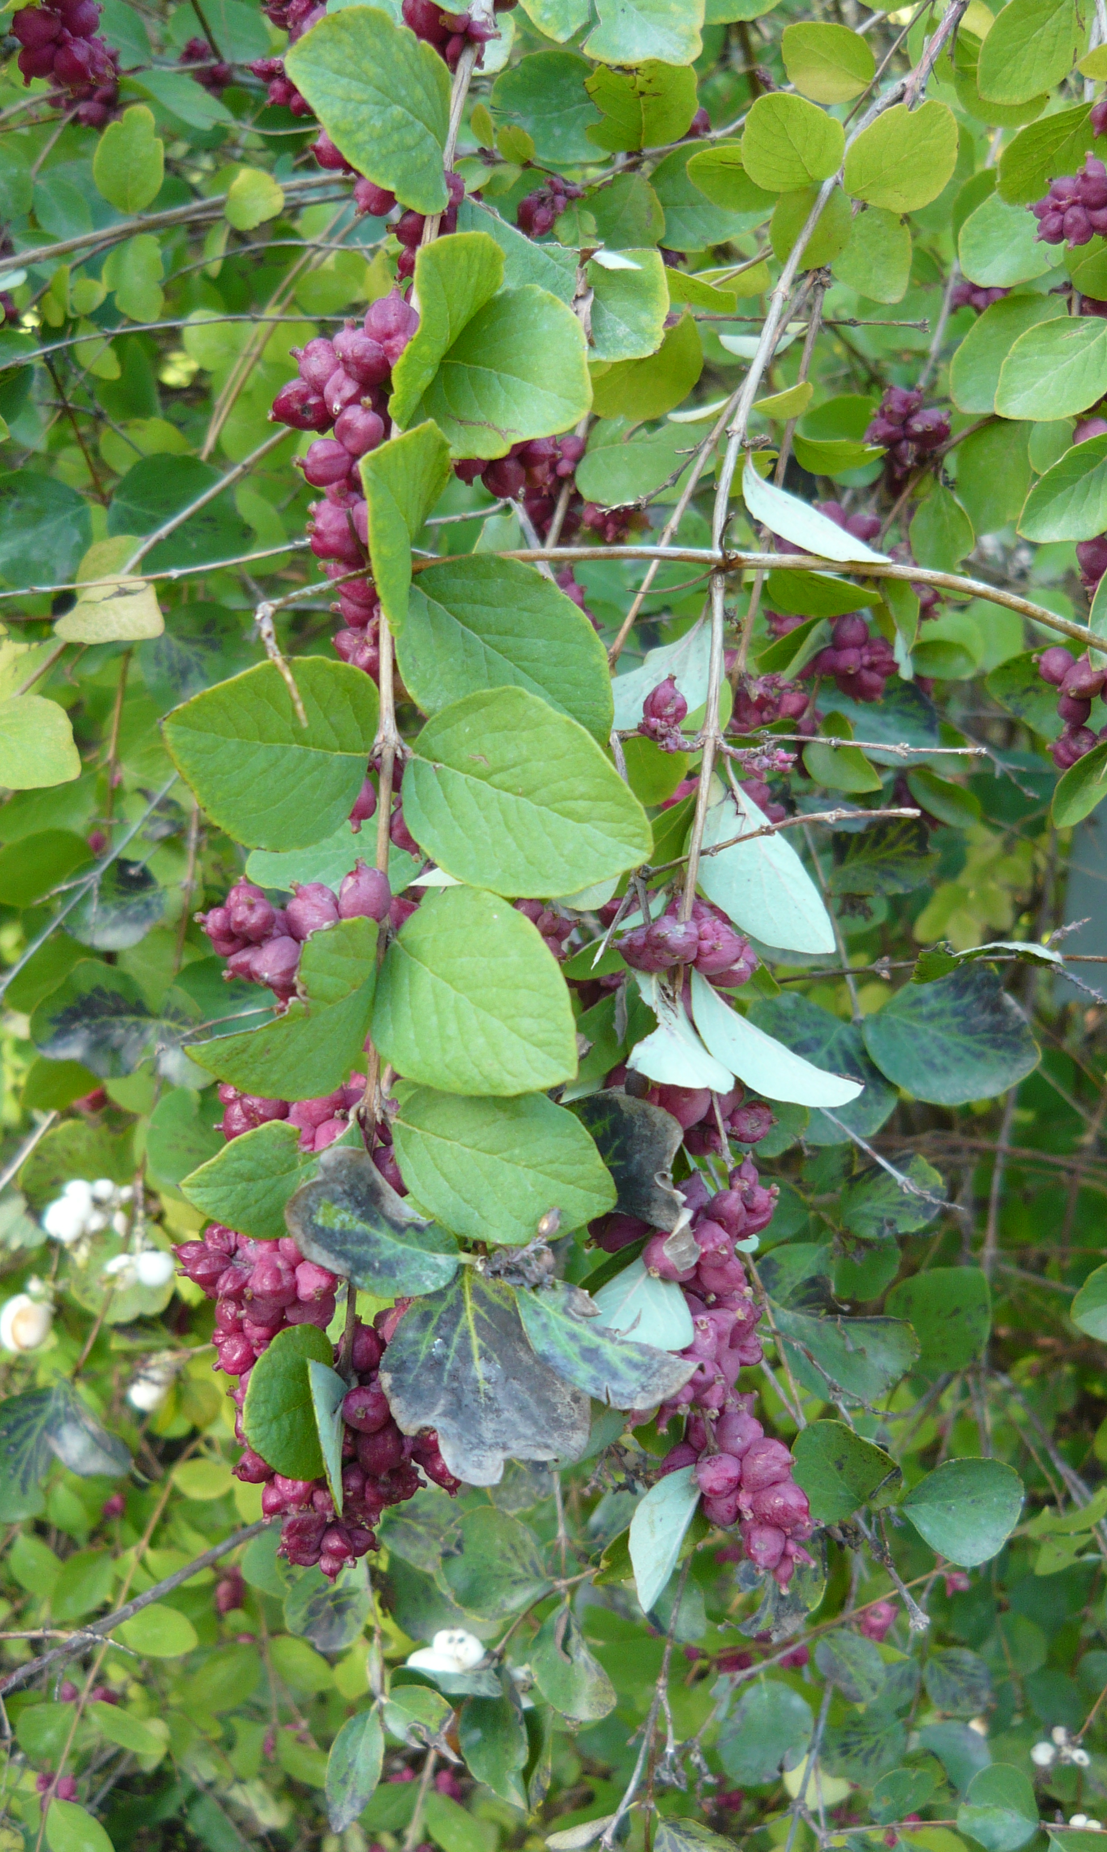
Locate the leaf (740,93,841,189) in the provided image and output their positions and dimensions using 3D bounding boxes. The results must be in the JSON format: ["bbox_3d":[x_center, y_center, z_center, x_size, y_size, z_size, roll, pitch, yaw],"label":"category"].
[{"bbox_3d":[0.071,-0.230,0.520,0.030,0.030,0.008,19,-6,8],"label":"leaf"}]

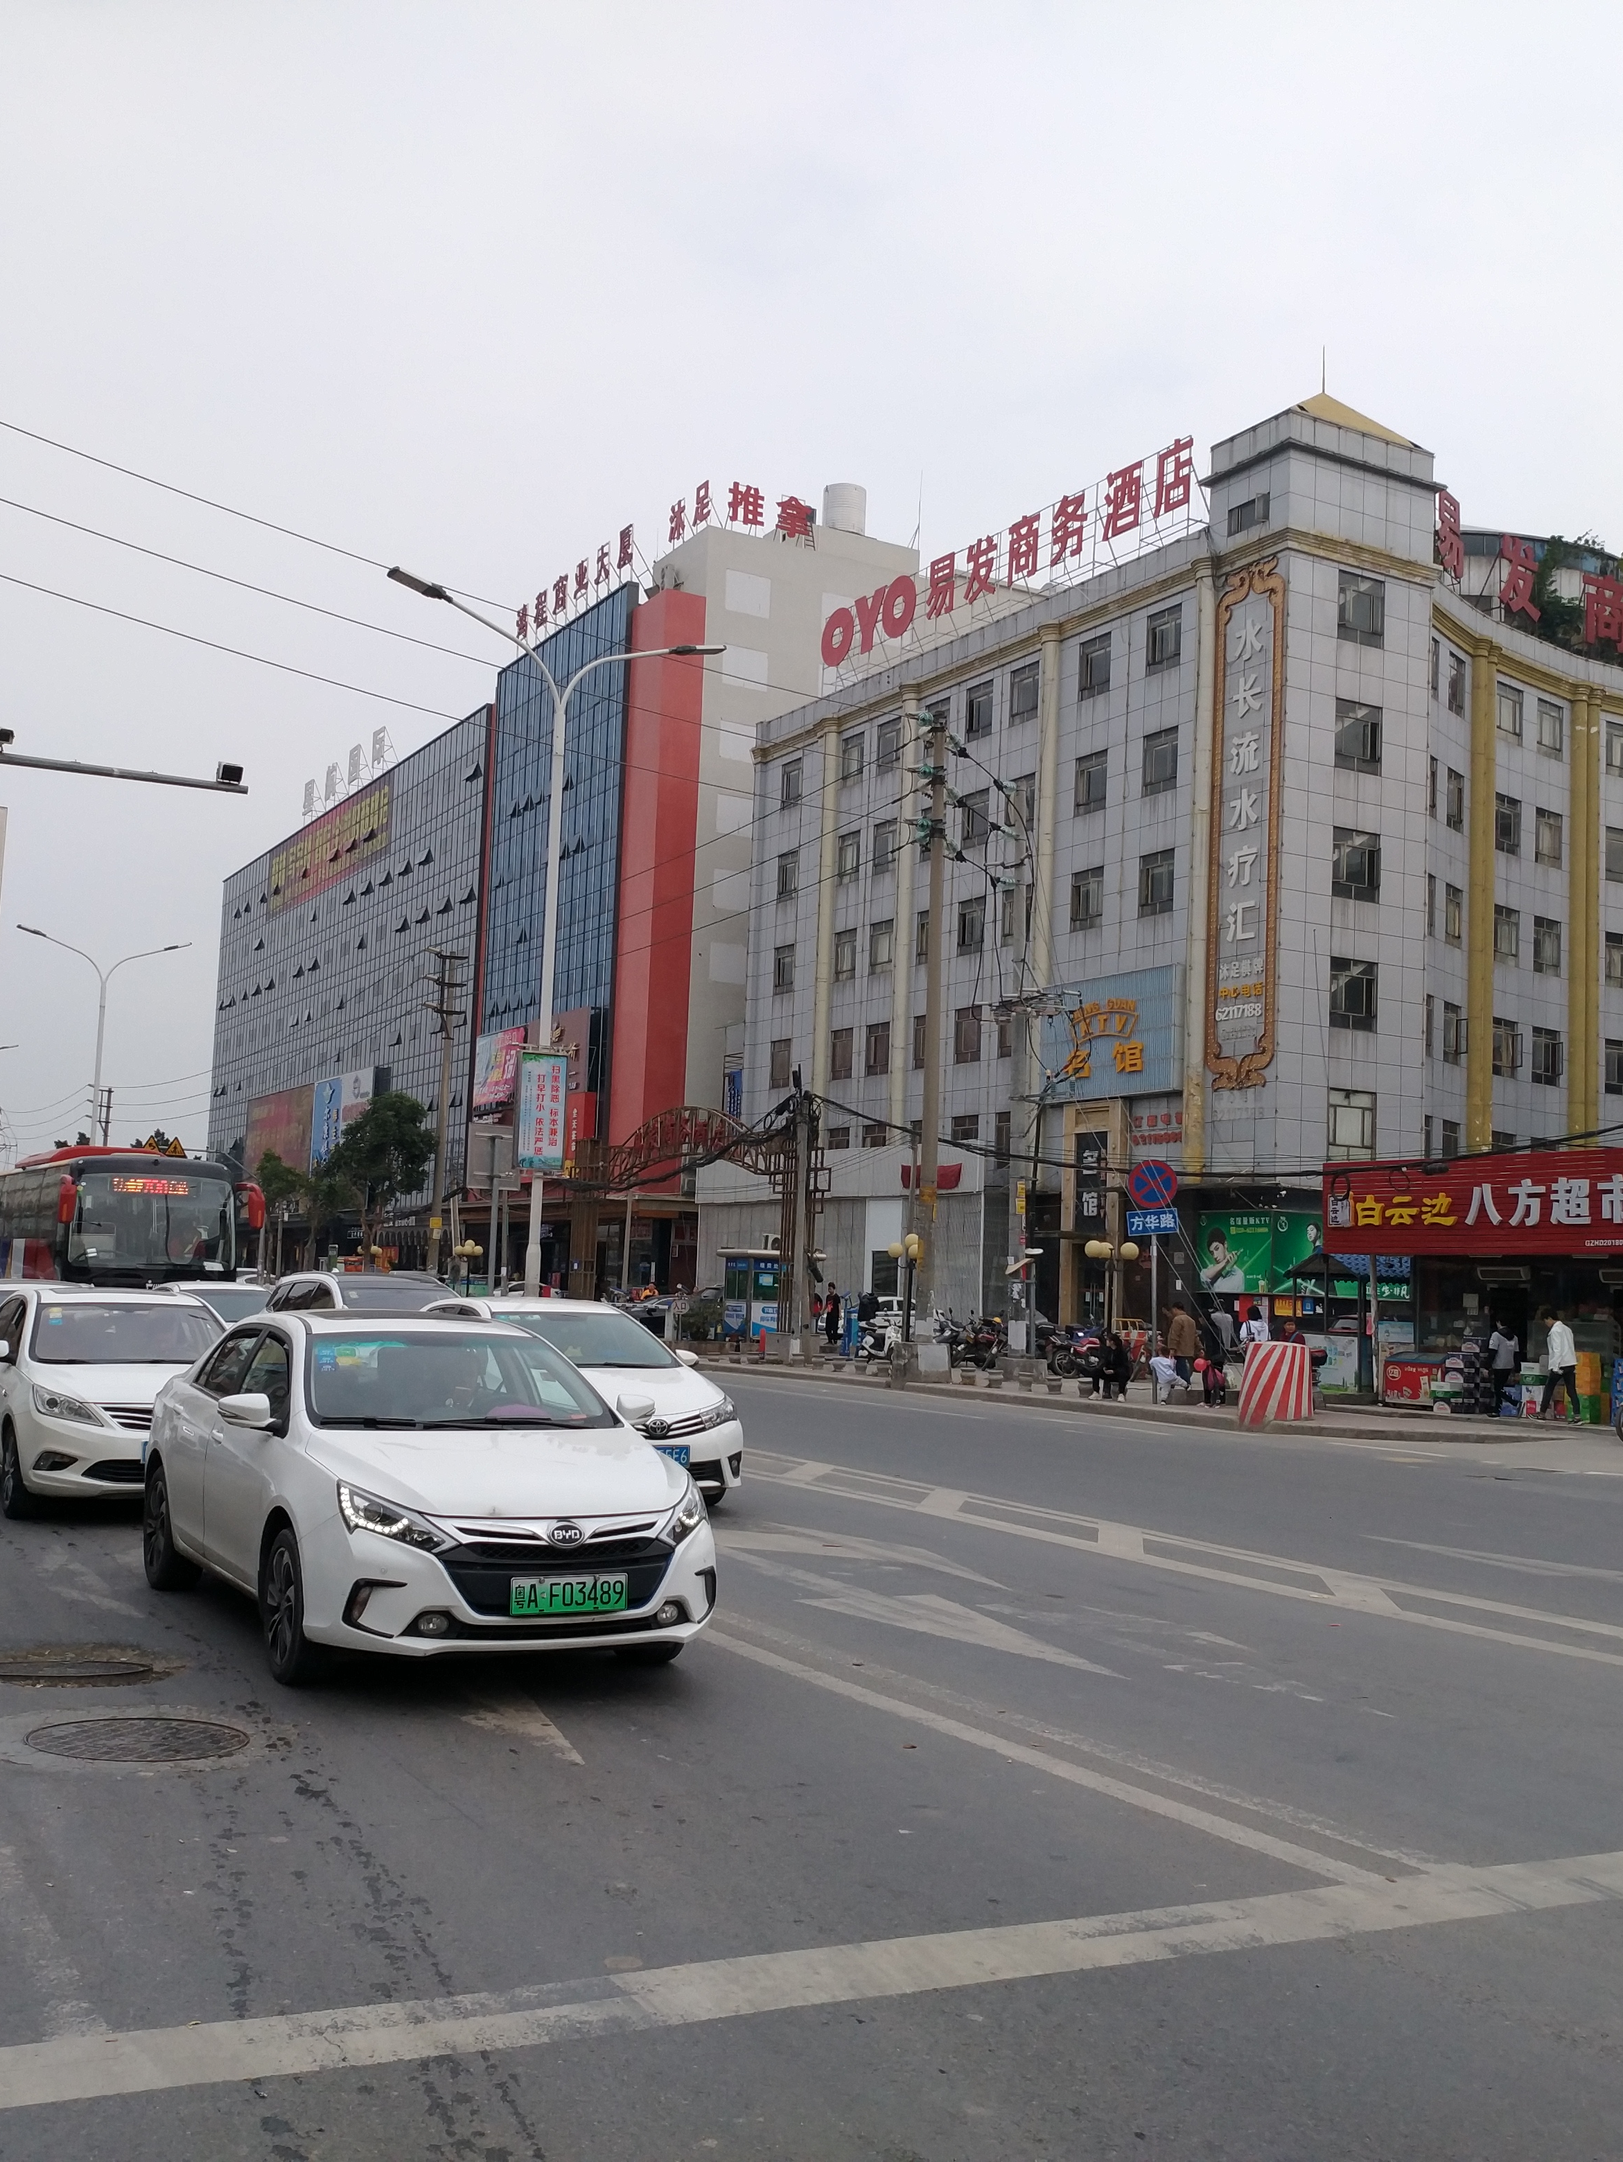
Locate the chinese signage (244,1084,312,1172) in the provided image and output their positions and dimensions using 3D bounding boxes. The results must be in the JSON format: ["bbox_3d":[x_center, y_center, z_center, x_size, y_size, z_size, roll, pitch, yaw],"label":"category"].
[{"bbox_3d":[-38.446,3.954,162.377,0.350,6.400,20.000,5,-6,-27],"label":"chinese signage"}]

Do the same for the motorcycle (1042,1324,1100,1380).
[{"bbox_3d":[5.729,5.794,47.485,1.950,1.070,0.750,5,-6,-27],"label":"motorcycle"}]

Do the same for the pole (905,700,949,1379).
[{"bbox_3d":[2.277,-0.811,43.491,0.500,13.252,0.500,2,-6,0],"label":"pole"}]

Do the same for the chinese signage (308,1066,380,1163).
[{"bbox_3d":[-30.727,2.724,147.281,0.350,6.200,15.300,5,-6,-27],"label":"chinese signage"}]

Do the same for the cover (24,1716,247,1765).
[{"bbox_3d":[-2.318,2.273,7.712,0.740,0.040,0.740,5,-6,-27],"label":"cover"}]

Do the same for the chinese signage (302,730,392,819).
[{"bbox_3d":[-31.716,-21.141,153.625,0.500,2.300,21.500,5,-6,-27],"label":"chinese signage"}]

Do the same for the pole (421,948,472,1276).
[{"bbox_3d":[-11.561,1.780,70.487,1.500,11.700,0.450,5,-6,-27],"label":"pole"}]

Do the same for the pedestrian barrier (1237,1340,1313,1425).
[{"bbox_3d":[6.267,4.076,30.300,0.980,1.100,0.900,1,-5,12],"label":"pedestrian barrier"}]

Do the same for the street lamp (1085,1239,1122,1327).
[{"bbox_3d":[6.325,4.897,47.775,1.150,2.947,1.000,5,-6,-27],"label":"street lamp"}]

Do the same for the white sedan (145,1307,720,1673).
[{"bbox_3d":[-1.975,1.864,10.813,1.790,1.470,4.740,5,-6,-26],"label":"white sedan"}]

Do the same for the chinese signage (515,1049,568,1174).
[{"bbox_3d":[-3.314,0.389,27.852,0.600,1.500,0.250,5,-6,-27],"label":"chinese signage"}]

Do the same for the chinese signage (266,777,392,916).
[{"bbox_3d":[-34.817,-16.191,160.627,0.400,5.200,34.000,5,-6,-27],"label":"chinese signage"}]

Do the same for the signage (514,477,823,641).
[{"bbox_3d":[-8.505,-25.848,114.628,6.000,3.600,21.000,5,-6,-27],"label":"signage"}]

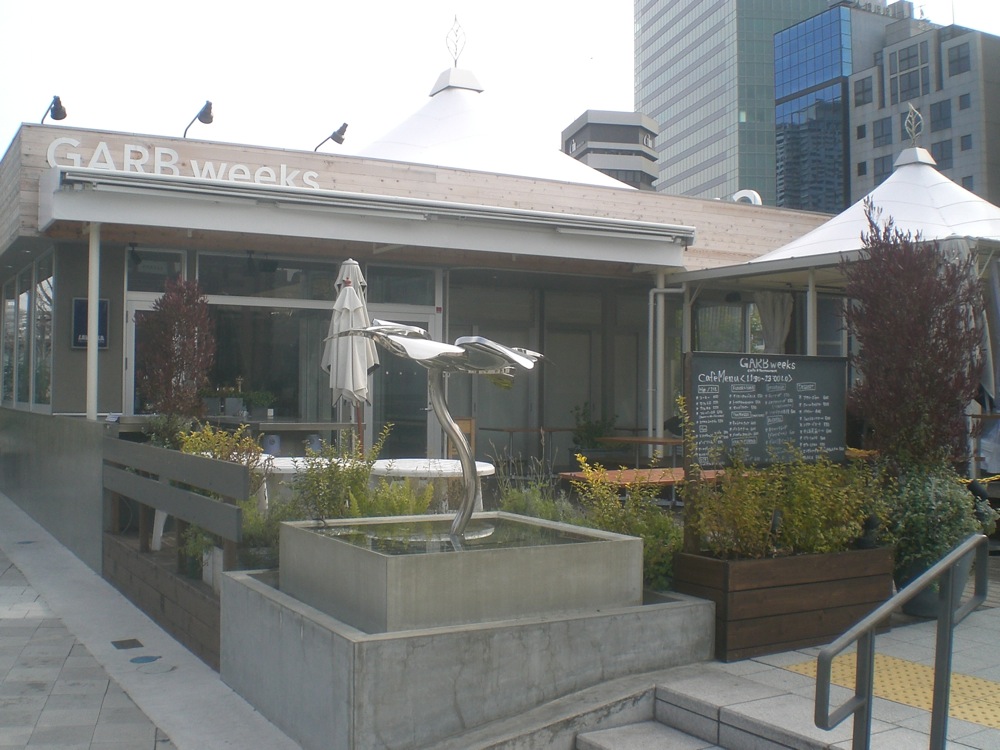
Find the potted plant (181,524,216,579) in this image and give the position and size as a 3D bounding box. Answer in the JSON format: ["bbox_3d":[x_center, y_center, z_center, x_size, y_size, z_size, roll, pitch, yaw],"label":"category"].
[{"bbox_3d":[-1.956,1.129,7.100,0.230,0.400,0.230,1,-1,-30],"label":"potted plant"}]

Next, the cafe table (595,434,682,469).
[{"bbox_3d":[1.752,1.104,12.328,0.740,0.740,1.280,1,-1,-30],"label":"cafe table"}]

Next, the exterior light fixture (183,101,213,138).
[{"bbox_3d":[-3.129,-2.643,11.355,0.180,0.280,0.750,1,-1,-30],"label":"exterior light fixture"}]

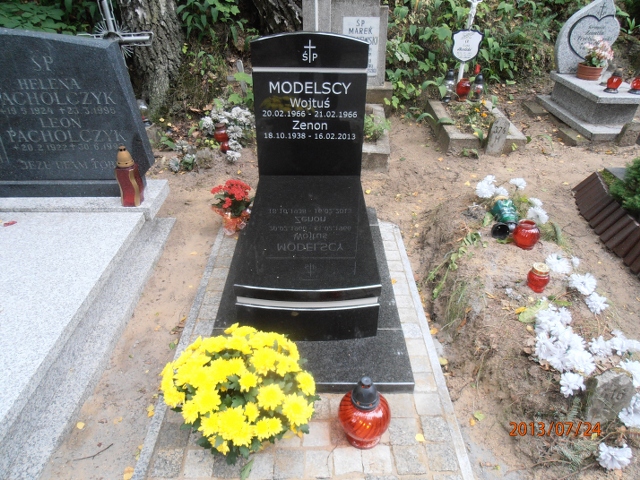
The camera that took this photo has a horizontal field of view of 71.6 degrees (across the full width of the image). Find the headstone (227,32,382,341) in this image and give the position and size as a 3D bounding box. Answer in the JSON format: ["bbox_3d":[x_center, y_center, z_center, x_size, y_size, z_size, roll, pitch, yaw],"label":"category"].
[{"bbox_3d":[-0.050,-0.330,2.124,0.610,1.086,1.152,0,34,0],"label":"headstone"}]

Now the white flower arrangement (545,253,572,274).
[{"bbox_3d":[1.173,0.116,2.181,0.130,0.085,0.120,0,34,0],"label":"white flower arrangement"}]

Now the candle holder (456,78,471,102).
[{"bbox_3d":[1.536,-1.600,4.747,0.150,0.215,0.150,0,34,0],"label":"candle holder"}]

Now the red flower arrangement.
[{"bbox_3d":[-0.547,-0.207,2.723,0.245,0.330,0.230,0,34,0],"label":"red flower arrangement"}]

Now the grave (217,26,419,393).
[{"bbox_3d":[-0.051,-0.251,2.058,0.851,1.145,1.410,0,34,0],"label":"grave"}]

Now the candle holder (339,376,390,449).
[{"bbox_3d":[0.160,0.591,1.556,0.184,0.300,0.184,0,34,0],"label":"candle holder"}]

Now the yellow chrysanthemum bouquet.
[{"bbox_3d":[-0.268,0.544,1.538,0.510,0.390,0.505,0,34,0],"label":"yellow chrysanthemum bouquet"}]

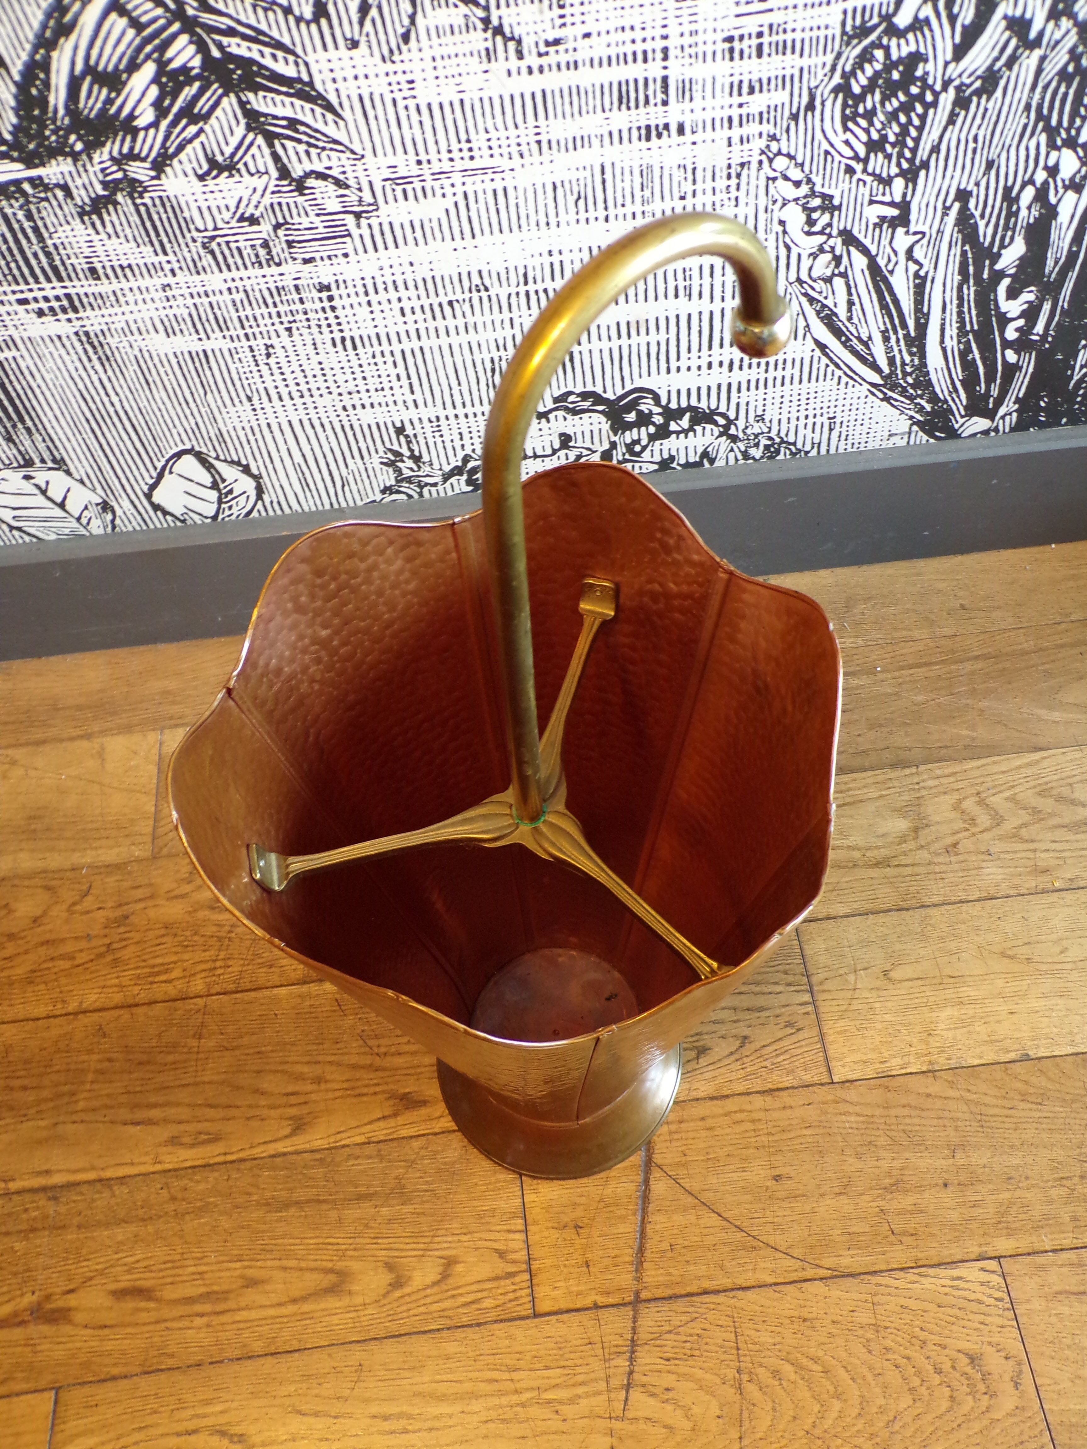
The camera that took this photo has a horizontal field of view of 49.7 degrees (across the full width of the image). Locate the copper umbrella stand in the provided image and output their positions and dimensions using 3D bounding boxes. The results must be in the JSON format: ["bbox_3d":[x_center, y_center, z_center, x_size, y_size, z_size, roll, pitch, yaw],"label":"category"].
[{"bbox_3d":[-0.006,0.074,0.686,0.316,0.722,0.327,-35,61,-19],"label":"copper umbrella stand"}]

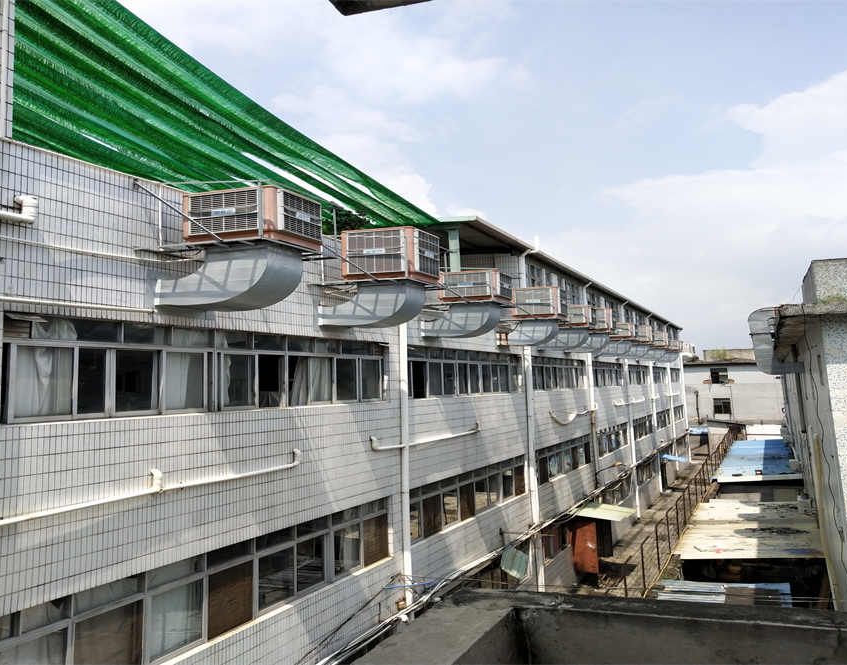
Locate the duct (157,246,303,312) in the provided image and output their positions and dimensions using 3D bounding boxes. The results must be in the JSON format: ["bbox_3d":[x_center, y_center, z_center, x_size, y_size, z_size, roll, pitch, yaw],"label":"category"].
[{"bbox_3d":[-2.374,-0.626,9.477,1.750,0.637,0.700,-4,-5,25],"label":"duct"}]

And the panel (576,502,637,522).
[{"bbox_3d":[6.307,6.276,26.901,1.855,0.100,2.590,1,-3,25],"label":"panel"}]

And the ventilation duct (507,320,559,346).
[{"bbox_3d":[2.806,0.060,20.394,1.645,0.658,0.714,-4,-5,25],"label":"ventilation duct"}]

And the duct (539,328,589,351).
[{"bbox_3d":[4.391,0.252,24.444,1.656,0.669,0.690,-3,-4,24],"label":"duct"}]

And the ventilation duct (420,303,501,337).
[{"bbox_3d":[0.852,-0.204,16.667,1.656,0.669,0.690,-3,-4,24],"label":"ventilation duct"}]

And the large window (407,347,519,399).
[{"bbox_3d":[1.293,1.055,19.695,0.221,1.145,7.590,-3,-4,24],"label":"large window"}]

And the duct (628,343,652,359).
[{"bbox_3d":[9.194,0.868,33.997,1.715,0.658,0.714,-4,-5,25],"label":"duct"}]

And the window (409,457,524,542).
[{"bbox_3d":[1.311,3.908,18.867,0.105,1.092,7.420,-4,-5,25],"label":"window"}]

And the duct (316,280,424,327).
[{"bbox_3d":[-0.831,-0.398,12.778,1.715,0.665,0.721,-4,-5,25],"label":"duct"}]

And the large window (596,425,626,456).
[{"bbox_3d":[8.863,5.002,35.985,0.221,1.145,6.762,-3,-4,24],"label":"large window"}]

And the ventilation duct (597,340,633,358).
[{"bbox_3d":[7.830,0.695,32.001,1.656,0.669,0.690,-3,-4,24],"label":"ventilation duct"}]

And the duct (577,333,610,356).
[{"bbox_3d":[5.580,0.399,26.351,1.715,0.651,0.714,-4,-5,25],"label":"duct"}]

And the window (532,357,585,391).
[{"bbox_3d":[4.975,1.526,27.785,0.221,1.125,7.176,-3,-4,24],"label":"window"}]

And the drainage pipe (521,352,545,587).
[{"bbox_3d":[3.386,4.441,23.532,0.166,8.280,0.166,-3,-4,24],"label":"drainage pipe"}]

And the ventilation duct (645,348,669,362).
[{"bbox_3d":[12.425,1.287,42.098,1.656,0.669,0.690,-3,-4,24],"label":"ventilation duct"}]

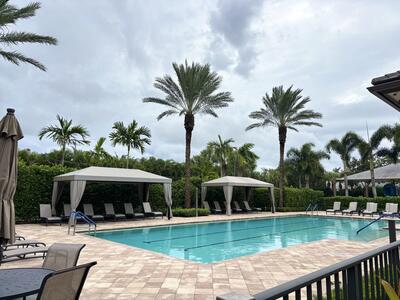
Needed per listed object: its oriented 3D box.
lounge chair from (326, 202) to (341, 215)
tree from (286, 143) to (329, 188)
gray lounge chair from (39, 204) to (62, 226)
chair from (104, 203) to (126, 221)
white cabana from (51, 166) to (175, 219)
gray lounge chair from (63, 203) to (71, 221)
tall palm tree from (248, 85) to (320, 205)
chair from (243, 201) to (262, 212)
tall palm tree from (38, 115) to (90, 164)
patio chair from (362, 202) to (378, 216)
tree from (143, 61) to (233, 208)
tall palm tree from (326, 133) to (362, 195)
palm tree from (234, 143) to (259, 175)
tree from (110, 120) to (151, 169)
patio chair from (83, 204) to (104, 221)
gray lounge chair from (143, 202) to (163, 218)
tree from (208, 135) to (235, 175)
[{"bbox_3d":[11.474,4.949,25.493,1.900,1.020,0.660,8,-11,-41],"label":"lounge chair"},{"bbox_3d":[12.872,2.999,35.745,4.800,7.870,4.800,8,-11,-41],"label":"tree"},{"bbox_3d":[-7.947,3.415,15.868,0.660,1.020,1.900,8,-11,-41],"label":"gray lounge chair"},{"bbox_3d":[-5.223,3.794,18.336,0.660,1.020,1.900,8,-11,-41],"label":"chair"},{"bbox_3d":[-5.218,2.723,18.468,6.102,3.204,3.295,8,-11,-41],"label":"white cabana"},{"bbox_3d":[-7.005,3.543,16.701,0.660,1.020,1.900,8,-11,-41],"label":"gray lounge chair"},{"bbox_3d":[8.572,-0.484,31.229,7.600,13.400,7.600,8,-11,-41],"label":"tall palm tree"},{"bbox_3d":[4.876,5.247,27.718,0.660,1.000,1.500,8,-11,-41],"label":"chair"},{"bbox_3d":[-10.214,1.081,22.377,3.800,7.500,3.800,8,-11,-41],"label":"tall palm tree"},{"bbox_3d":[13.589,4.766,24.093,1.500,1.000,0.700,8,-11,-41],"label":"patio chair"},{"bbox_3d":[-1.014,-1.069,23.571,7.166,12.243,7.166,0,-8,0],"label":"tree"},{"bbox_3d":[16.003,2.328,32.825,3.784,8.419,3.784,0,-8,0],"label":"tall palm tree"},{"bbox_3d":[5.689,3.077,36.331,2.887,7.835,2.887,0,-8,0],"label":"palm tree"},{"bbox_3d":[-6.434,1.435,26.720,3.728,8.140,3.728,0,-8,0],"label":"tree"},{"bbox_3d":[-6.223,3.693,17.615,0.660,1.000,1.500,8,-11,-41],"label":"patio chair"},{"bbox_3d":[-3.204,4.060,20.064,0.660,1.020,1.900,8,-11,-41],"label":"gray lounge chair"},{"bbox_3d":[2.514,2.498,34.860,3.071,8.513,3.071,0,-8,0],"label":"tree"}]

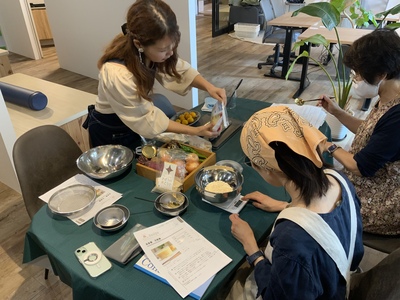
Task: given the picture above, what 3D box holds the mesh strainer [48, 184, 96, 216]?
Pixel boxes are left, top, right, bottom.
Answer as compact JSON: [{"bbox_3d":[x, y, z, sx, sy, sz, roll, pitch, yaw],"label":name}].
[{"bbox_3d":[-0.514,0.210,1.370,0.187,0.040,0.187,-2,31,0],"label":"mesh strainer"}]

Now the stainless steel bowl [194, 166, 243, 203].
[{"bbox_3d":[0.077,0.147,1.370,0.199,0.082,0.199,-2,31,0],"label":"stainless steel bowl"}]

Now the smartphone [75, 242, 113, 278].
[{"bbox_3d":[-0.360,0.368,1.130,0.074,0.010,0.150,-25,38,-33],"label":"smartphone"}]

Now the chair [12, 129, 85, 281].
[{"bbox_3d":[-0.606,0.303,1.792,0.530,0.850,0.460,14,34,24],"label":"chair"}]

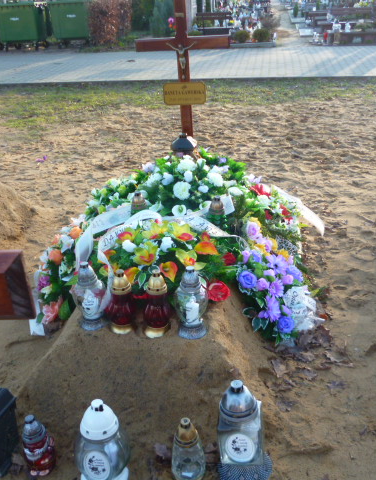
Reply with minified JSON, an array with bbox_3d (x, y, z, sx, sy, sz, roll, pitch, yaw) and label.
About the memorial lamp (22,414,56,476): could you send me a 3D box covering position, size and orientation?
[{"bbox_3d":[-0.439,0.585,1.482,0.095,0.205,0.090,-4,26,-7],"label":"memorial lamp"}]

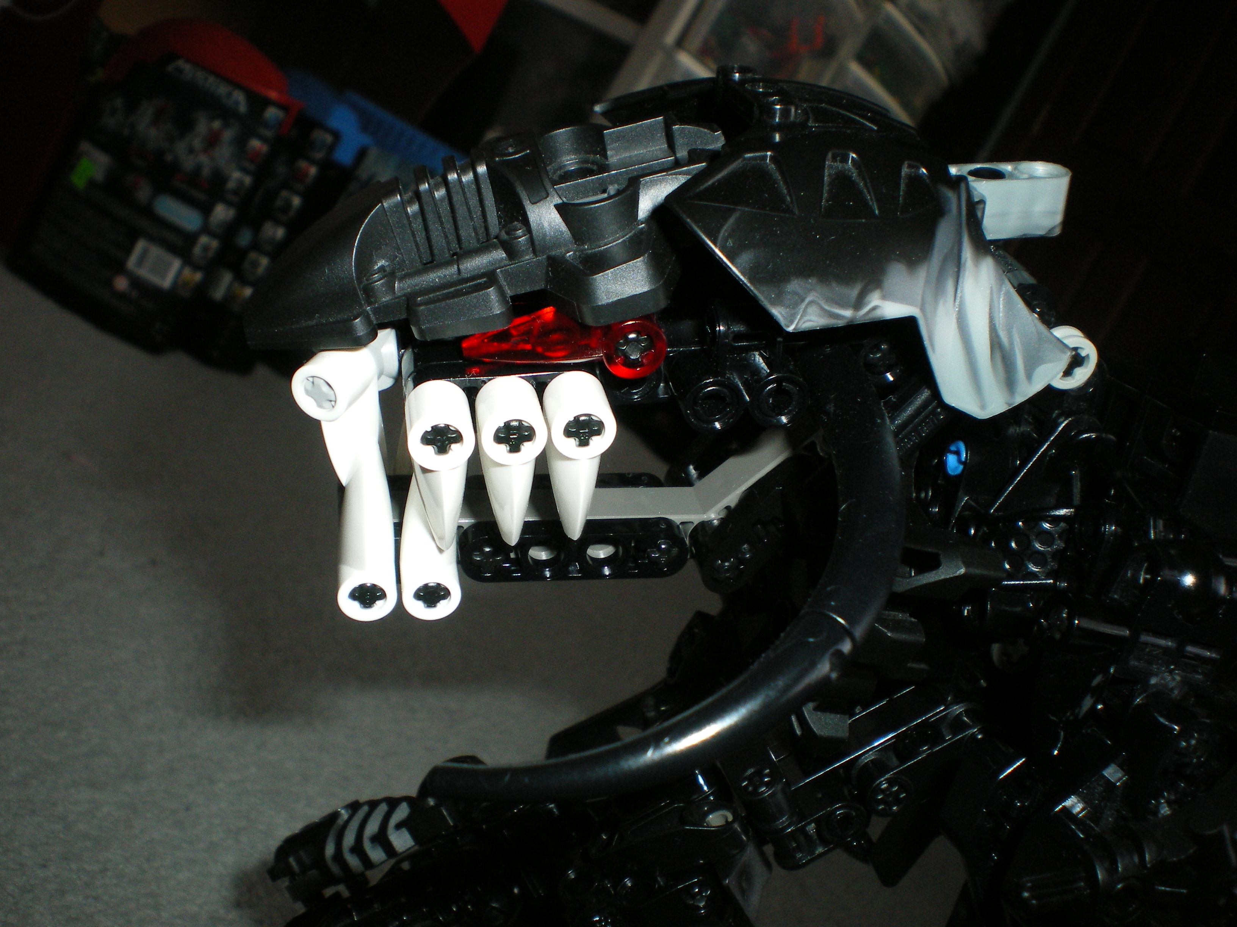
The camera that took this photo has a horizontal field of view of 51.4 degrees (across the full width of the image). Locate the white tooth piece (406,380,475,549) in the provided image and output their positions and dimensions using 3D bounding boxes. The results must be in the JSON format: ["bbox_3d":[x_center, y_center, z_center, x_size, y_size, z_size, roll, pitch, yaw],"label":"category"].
[{"bbox_3d":[-0.020,0.002,0.149,0.007,0.023,0.008,-5,33,-10],"label":"white tooth piece"}]

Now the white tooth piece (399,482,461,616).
[{"bbox_3d":[-0.024,0.008,0.162,0.007,0.023,0.008,-1,32,-12],"label":"white tooth piece"}]

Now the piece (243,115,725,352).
[{"bbox_3d":[-0.015,-0.028,0.151,0.063,0.019,0.024,-16,49,-7],"label":"piece"}]

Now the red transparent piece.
[{"bbox_3d":[-0.007,-0.015,0.149,0.023,0.007,0.008,-2,32,-12],"label":"red transparent piece"}]

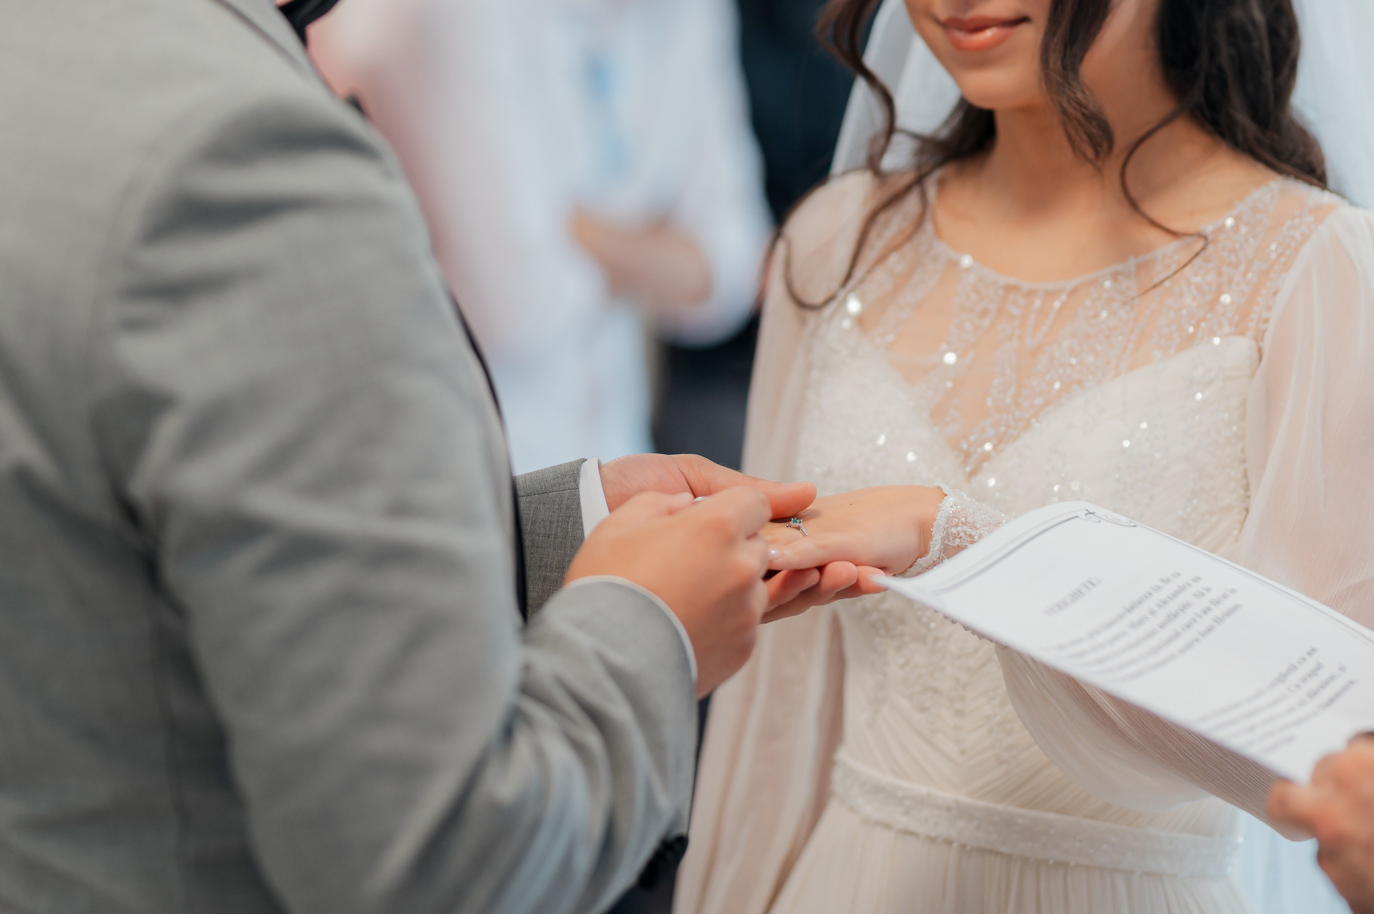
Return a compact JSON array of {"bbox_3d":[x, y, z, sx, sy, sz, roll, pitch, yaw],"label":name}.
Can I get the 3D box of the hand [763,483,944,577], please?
[{"bbox_3d":[0.091,0.042,1.760,0.145,0.042,0.074,-8,13,-32],"label":"hand"}]

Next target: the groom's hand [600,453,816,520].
[{"bbox_3d":[0.025,0.033,1.780,0.160,0.060,0.085,6,6,-25],"label":"groom's hand"}]

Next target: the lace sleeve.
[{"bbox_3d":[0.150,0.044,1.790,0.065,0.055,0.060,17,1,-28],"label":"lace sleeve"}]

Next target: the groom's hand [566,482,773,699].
[{"bbox_3d":[-0.004,0.067,1.690,0.110,0.095,0.080,-22,21,-34],"label":"groom's hand"}]

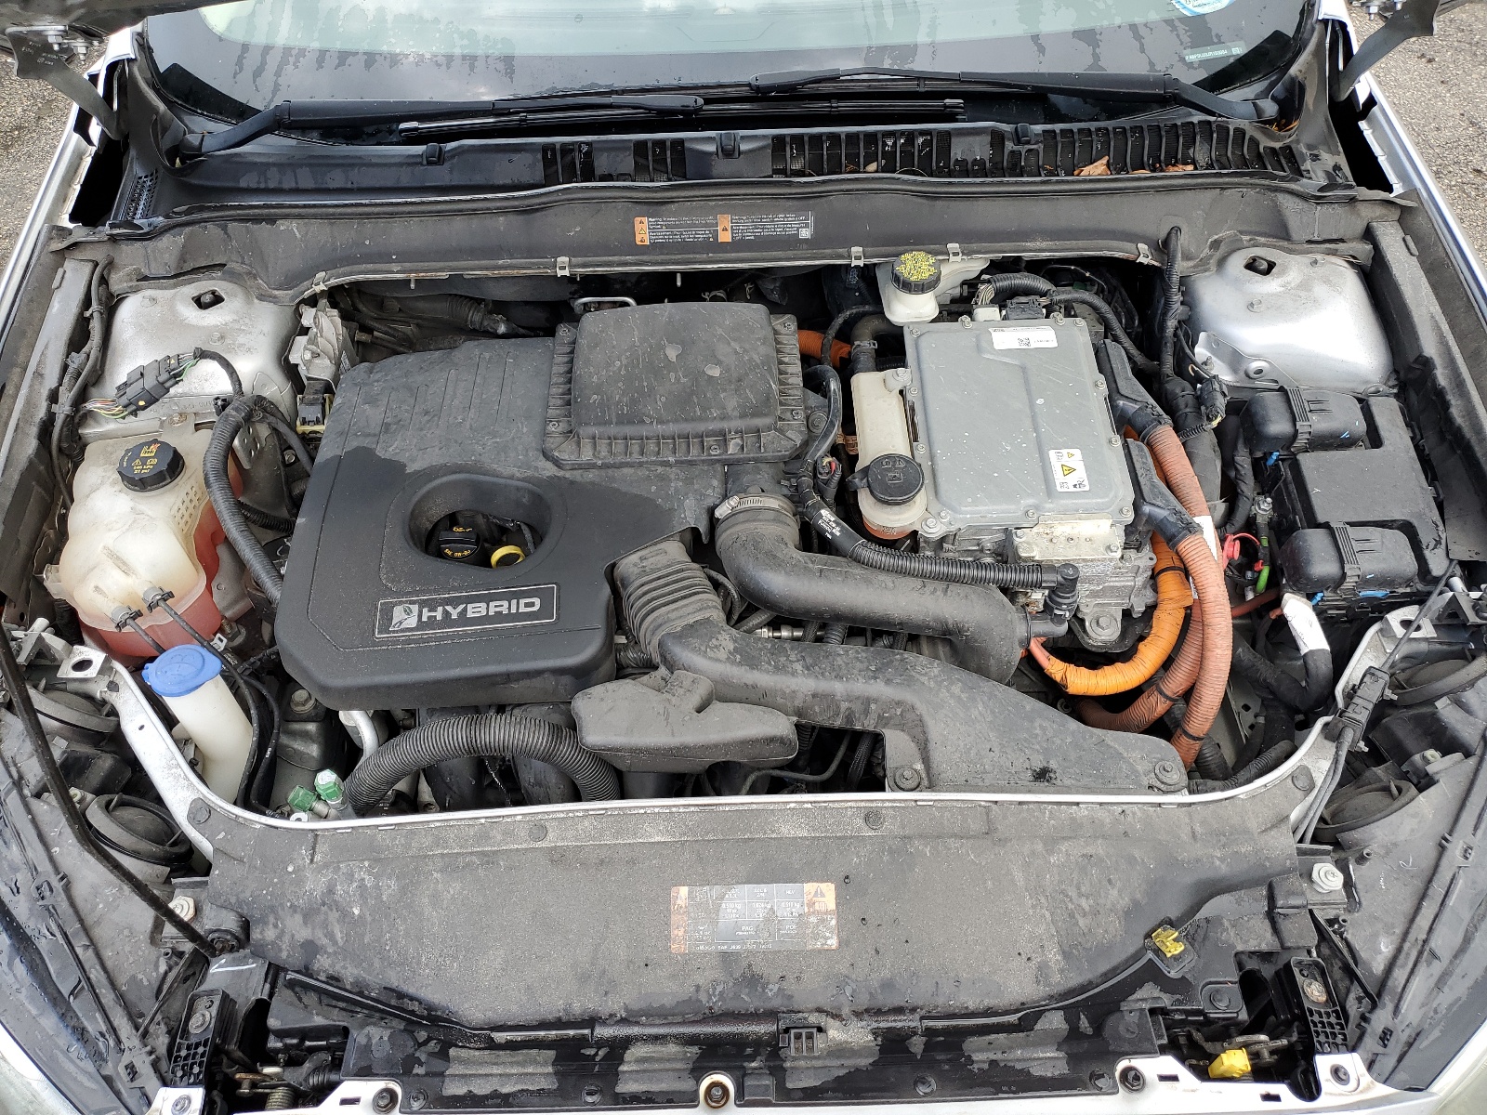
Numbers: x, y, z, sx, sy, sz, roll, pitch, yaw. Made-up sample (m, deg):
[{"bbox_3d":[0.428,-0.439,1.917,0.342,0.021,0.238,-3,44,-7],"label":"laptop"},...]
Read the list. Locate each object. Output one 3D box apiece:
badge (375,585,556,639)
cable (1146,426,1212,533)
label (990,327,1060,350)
[{"bbox_3d":[-0.250,0.049,1.010,0.162,0.004,0.038,-5,57,-1],"label":"badge"},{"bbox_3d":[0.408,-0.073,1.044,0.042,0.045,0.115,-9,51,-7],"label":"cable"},{"bbox_3d":[0.294,-0.230,1.170,0.065,0.002,0.030,-2,57,0],"label":"label"}]

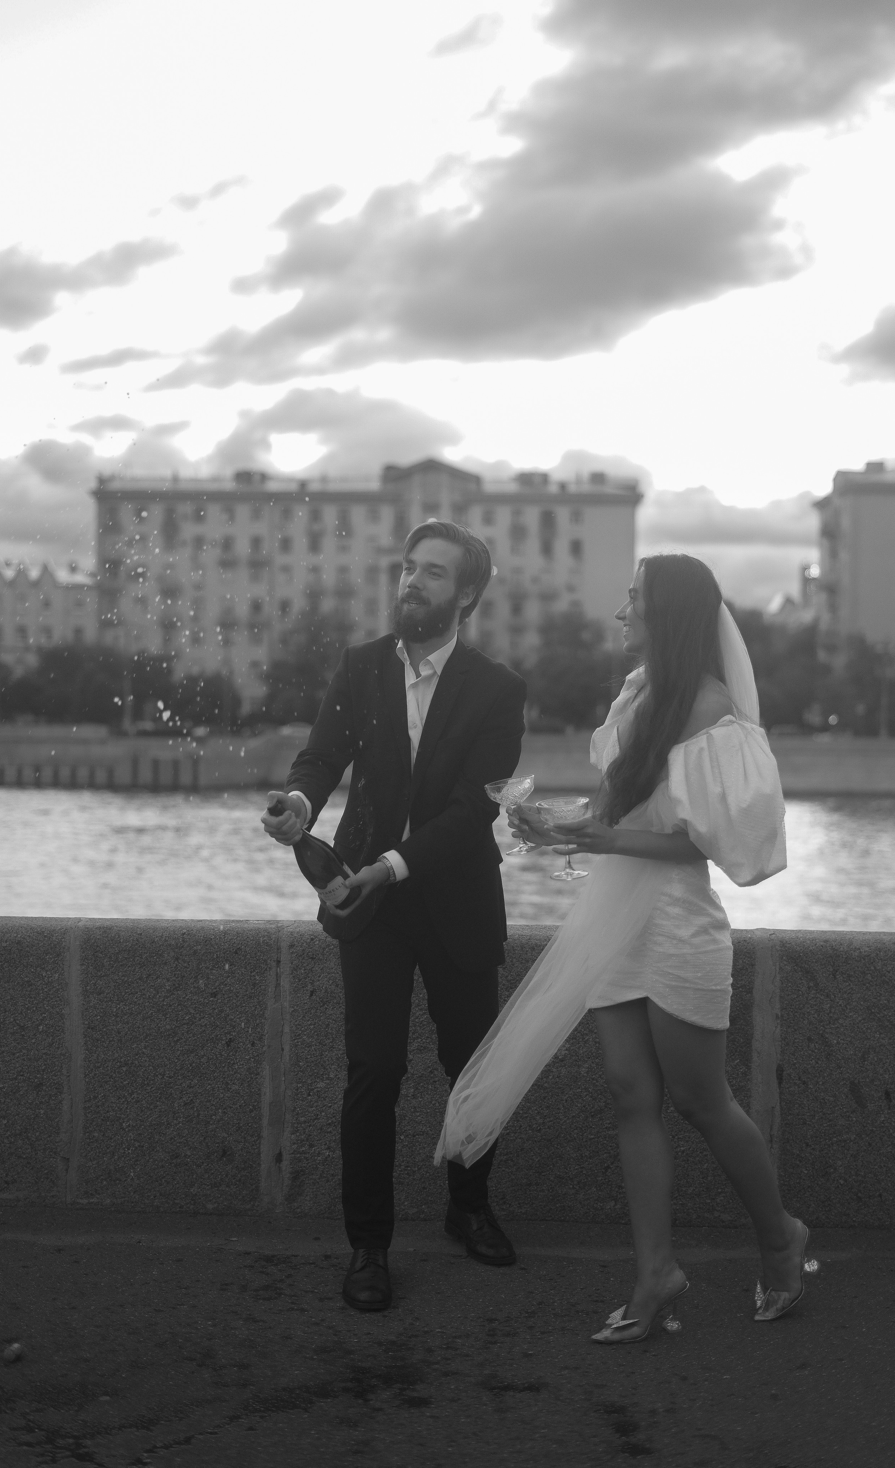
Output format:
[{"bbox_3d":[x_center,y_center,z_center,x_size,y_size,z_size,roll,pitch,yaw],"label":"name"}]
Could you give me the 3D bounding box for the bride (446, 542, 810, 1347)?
[{"bbox_3d":[0.431,0.452,4.388,0.800,1.685,0.500,1,0,-24],"label":"bride"}]

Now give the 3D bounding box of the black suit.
[{"bbox_3d":[-0.049,0.495,4.780,0.490,1.450,0.590,1,0,18],"label":"black suit"}]

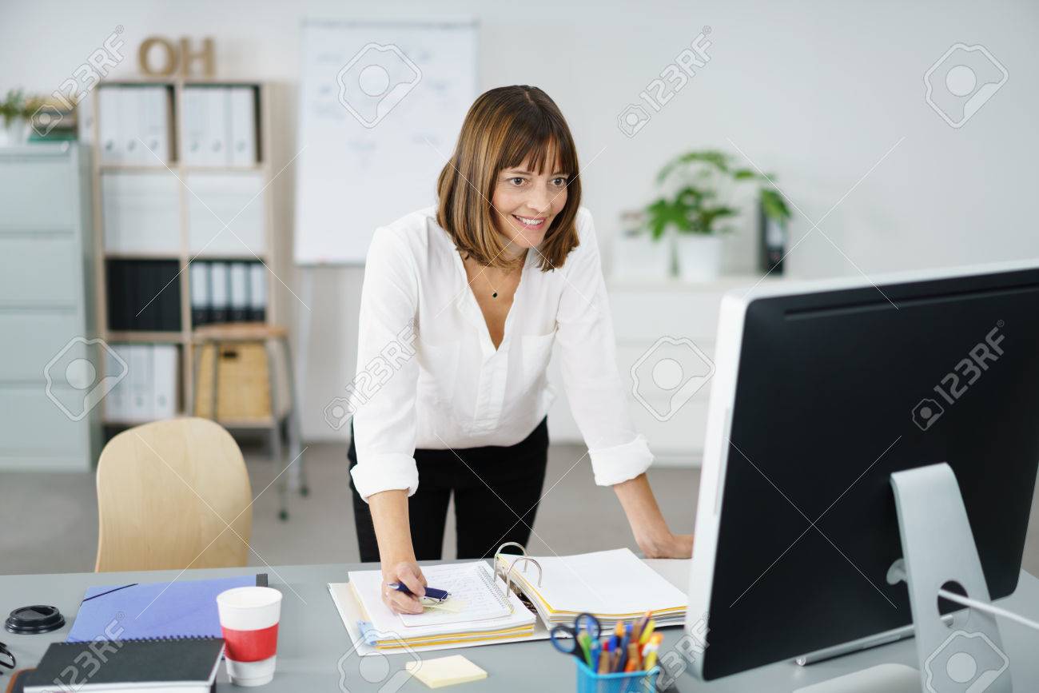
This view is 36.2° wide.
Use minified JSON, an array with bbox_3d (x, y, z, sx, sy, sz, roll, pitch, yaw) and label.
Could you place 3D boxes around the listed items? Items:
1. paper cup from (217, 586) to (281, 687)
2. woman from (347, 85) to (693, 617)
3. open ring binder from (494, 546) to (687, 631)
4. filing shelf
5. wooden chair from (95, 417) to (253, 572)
[{"bbox_3d":[-0.363,0.395,2.147,0.088,0.115,0.088,1,10,0],"label":"paper cup"},{"bbox_3d":[-0.023,0.322,2.641,0.580,1.490,0.800,-2,9,-15],"label":"woman"},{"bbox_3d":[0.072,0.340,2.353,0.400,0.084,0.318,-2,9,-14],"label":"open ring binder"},{"bbox_3d":[-1.357,-0.337,6.644,0.726,1.535,0.390,0,9,0],"label":"filing shelf"},{"bbox_3d":[-0.678,0.571,3.290,0.460,0.787,0.500,-3,9,-20],"label":"wooden chair"}]

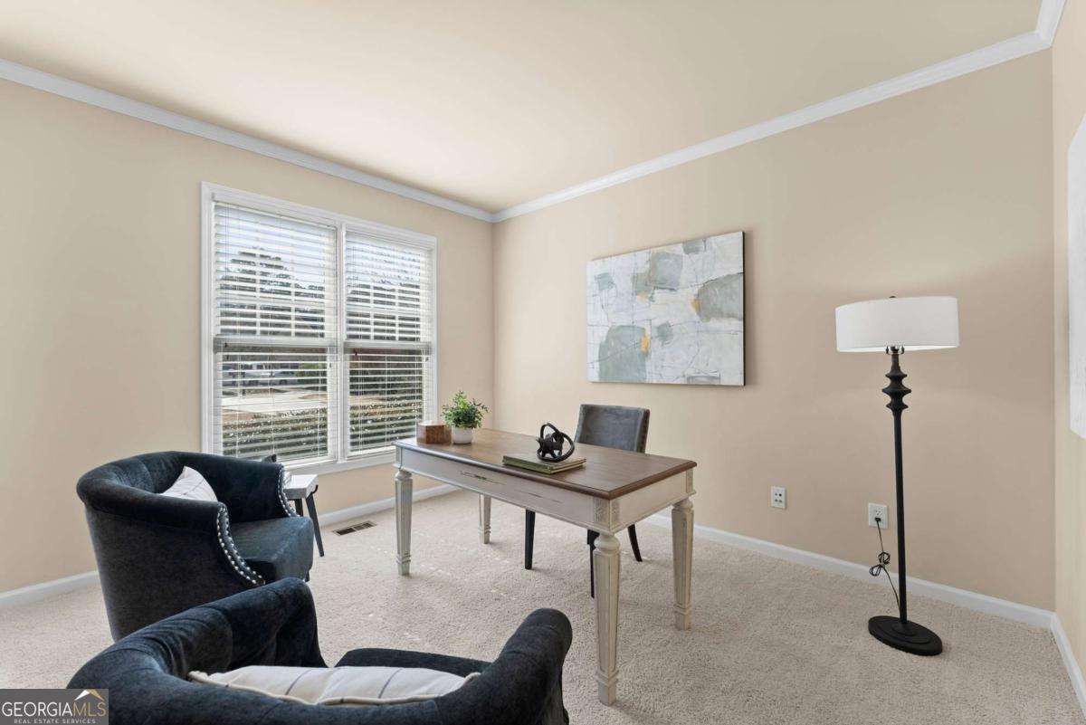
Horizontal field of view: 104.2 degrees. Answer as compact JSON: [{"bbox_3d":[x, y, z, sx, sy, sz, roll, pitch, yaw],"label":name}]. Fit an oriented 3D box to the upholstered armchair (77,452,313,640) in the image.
[{"bbox_3d":[-1.531,0.835,1.949,0.770,0.770,0.760,0,0,-13],"label":"upholstered armchair"}]

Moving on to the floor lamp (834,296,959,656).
[{"bbox_3d":[1.560,0.463,1.880,0.410,1.515,0.410,0,0,42],"label":"floor lamp"}]

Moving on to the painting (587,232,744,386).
[{"bbox_3d":[0.843,-0.352,3.168,1.220,1.010,0.040,0,0,40],"label":"painting"}]

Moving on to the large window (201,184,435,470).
[{"bbox_3d":[-1.575,-0.175,3.280,1.675,1.920,0.100,0,0,-45],"label":"large window"}]

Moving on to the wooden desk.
[{"bbox_3d":[-0.083,0.845,2.225,1.510,0.750,0.710,0,0,42],"label":"wooden desk"}]

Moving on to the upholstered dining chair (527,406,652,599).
[{"bbox_3d":[0.266,0.755,2.535,0.510,0.930,0.610,0,0,42],"label":"upholstered dining chair"}]

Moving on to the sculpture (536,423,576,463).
[{"bbox_3d":[0.060,0.358,1.930,0.170,0.165,0.150,0,0,43],"label":"sculpture"}]

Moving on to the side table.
[{"bbox_3d":[-1.560,0.970,2.500,0.420,0.500,0.380,0,0,-13],"label":"side table"}]

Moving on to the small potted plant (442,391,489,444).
[{"bbox_3d":[-0.460,0.322,2.510,0.260,0.300,0.260,0,0,0],"label":"small potted plant"}]

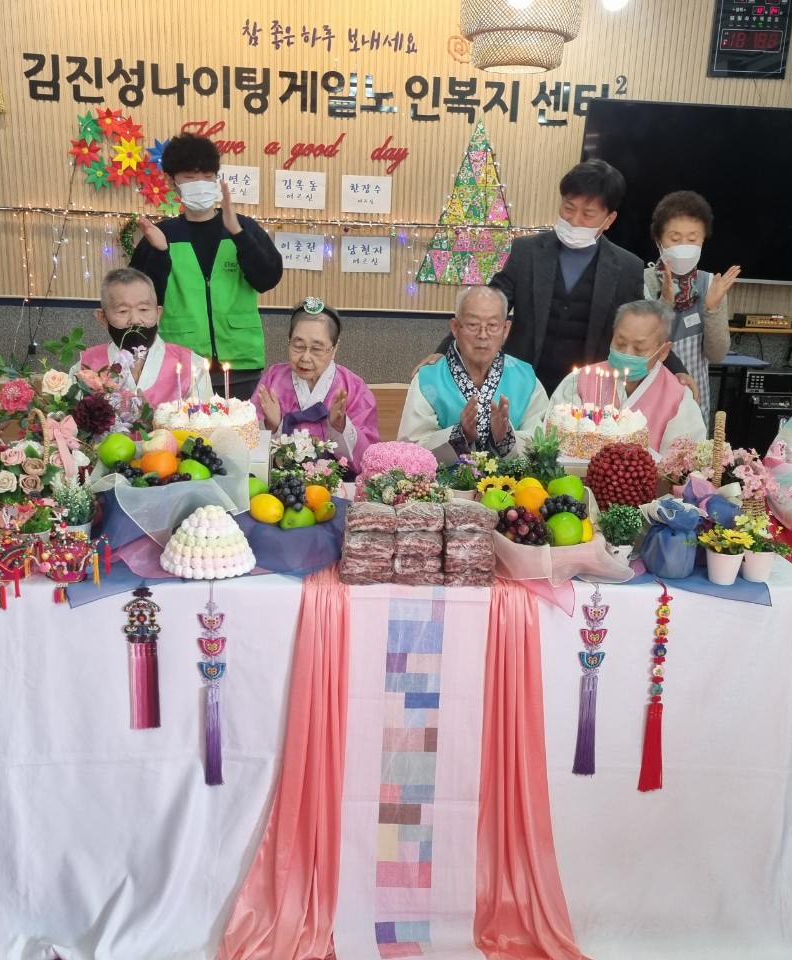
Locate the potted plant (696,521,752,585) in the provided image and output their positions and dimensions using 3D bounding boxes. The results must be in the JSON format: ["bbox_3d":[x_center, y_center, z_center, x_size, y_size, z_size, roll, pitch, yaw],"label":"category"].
[{"bbox_3d":[0.709,0.153,2.064,0.115,0.118,0.105,1,16,-4],"label":"potted plant"}]

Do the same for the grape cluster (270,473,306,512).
[{"bbox_3d":[-0.234,0.029,2.095,0.082,0.088,0.080,2,16,0],"label":"grape cluster"}]

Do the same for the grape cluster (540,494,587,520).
[{"bbox_3d":[0.366,0.062,2.100,0.105,0.068,0.085,2,16,0],"label":"grape cluster"}]

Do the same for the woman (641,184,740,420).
[{"bbox_3d":[0.939,-0.170,3.273,0.440,1.550,0.380,4,16,6],"label":"woman"}]

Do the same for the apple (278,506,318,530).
[{"bbox_3d":[-0.213,0.081,2.080,0.078,0.070,0.078,2,17,-1],"label":"apple"}]

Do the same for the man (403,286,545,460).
[{"bbox_3d":[0.216,0.098,2.753,0.460,1.250,0.660,1,16,-4],"label":"man"}]

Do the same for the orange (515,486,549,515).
[{"bbox_3d":[0.306,0.051,2.160,0.075,0.073,0.075,2,17,-1],"label":"orange"}]

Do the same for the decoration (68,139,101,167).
[{"bbox_3d":[-1.725,-1.814,5.324,0.175,0.158,0.040,1,16,-4],"label":"decoration"}]

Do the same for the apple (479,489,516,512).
[{"bbox_3d":[0.226,0.052,2.115,0.078,0.072,0.078,2,16,0],"label":"apple"}]

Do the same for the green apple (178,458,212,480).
[{"bbox_3d":[-0.443,-0.019,2.126,0.076,0.066,0.076,1,16,-4],"label":"green apple"}]

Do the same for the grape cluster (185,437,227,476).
[{"bbox_3d":[-0.434,-0.051,2.190,0.097,0.088,0.080,2,16,0],"label":"grape cluster"}]

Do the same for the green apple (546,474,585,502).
[{"bbox_3d":[0.379,0.026,2.147,0.081,0.074,0.081,1,16,-4],"label":"green apple"}]

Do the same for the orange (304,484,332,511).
[{"bbox_3d":[-0.173,0.042,2.129,0.064,0.062,0.064,1,16,-4],"label":"orange"}]

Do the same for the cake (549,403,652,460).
[{"bbox_3d":[0.510,-0.122,2.410,0.250,0.100,0.250,2,17,-1],"label":"cake"}]

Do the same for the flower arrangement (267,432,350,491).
[{"bbox_3d":[-0.213,-0.032,2.310,0.195,0.190,0.170,2,15,-3],"label":"flower arrangement"}]

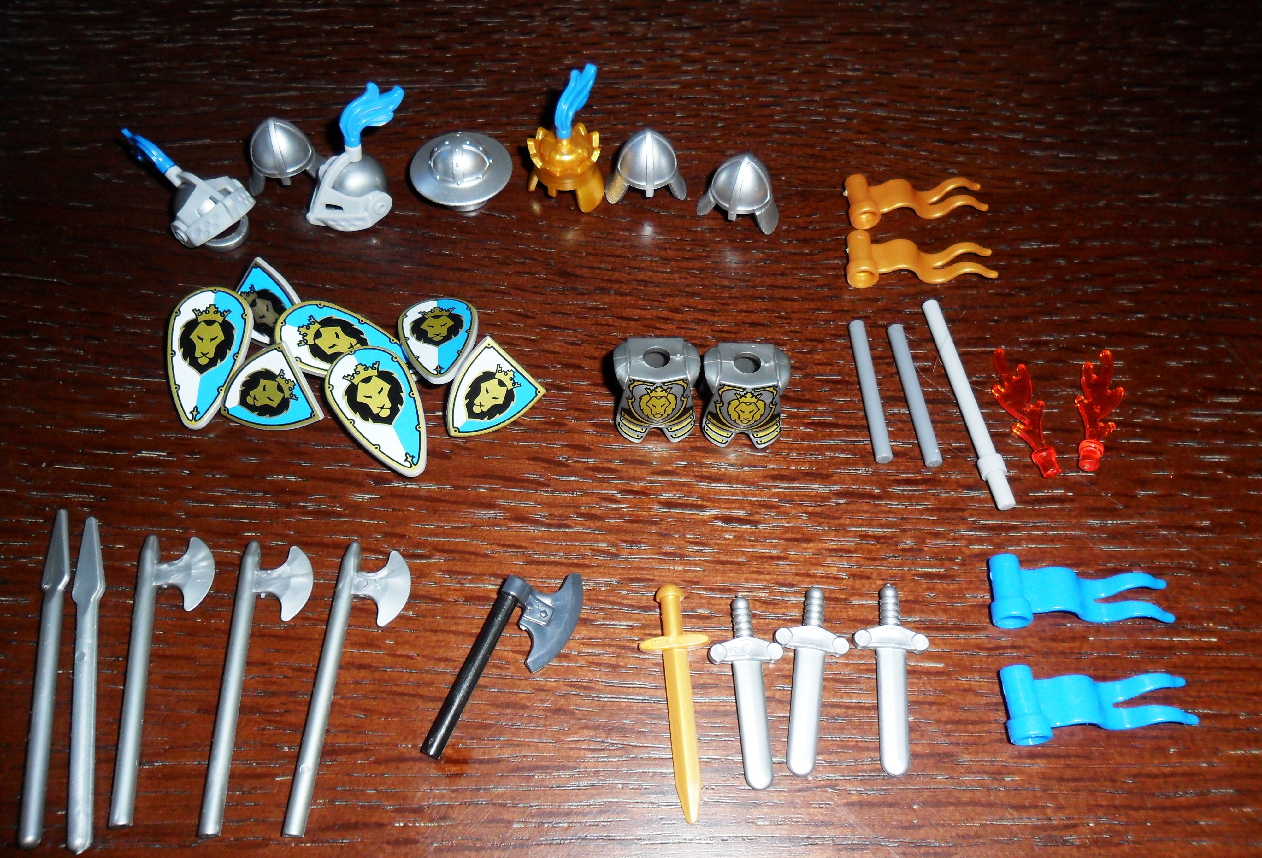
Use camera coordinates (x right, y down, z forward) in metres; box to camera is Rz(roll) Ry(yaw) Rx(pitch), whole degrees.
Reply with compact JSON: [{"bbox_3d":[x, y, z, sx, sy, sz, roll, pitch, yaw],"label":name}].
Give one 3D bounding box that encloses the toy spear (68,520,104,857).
[{"bbox_3d":[-0.089,0.040,0.161,0.006,0.003,0.057,-11,60,-8],"label":"toy spear"}]

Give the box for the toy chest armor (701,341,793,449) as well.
[{"bbox_3d":[0.023,-0.006,0.191,0.017,0.017,0.012,3,50,2],"label":"toy chest armor"}]

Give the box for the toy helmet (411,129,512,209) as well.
[{"bbox_3d":[-0.037,-0.057,0.215,0.022,0.014,0.022,0,59,-1],"label":"toy helmet"}]

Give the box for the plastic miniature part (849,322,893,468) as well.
[{"bbox_3d":[0.047,-0.008,0.193,0.003,0.003,0.032,-2,59,-3],"label":"plastic miniature part"}]

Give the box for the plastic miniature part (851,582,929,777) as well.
[{"bbox_3d":[0.045,0.043,0.170,0.013,0.004,0.033,6,60,0],"label":"plastic miniature part"}]

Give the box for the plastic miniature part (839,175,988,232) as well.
[{"bbox_3d":[0.063,-0.052,0.218,0.032,0.006,0.013,-6,59,-5],"label":"plastic miniature part"}]

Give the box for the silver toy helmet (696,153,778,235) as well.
[{"bbox_3d":[0.025,-0.054,0.217,0.018,0.016,0.016,18,62,10],"label":"silver toy helmet"}]

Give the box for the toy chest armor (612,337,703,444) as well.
[{"bbox_3d":[0.005,-0.007,0.183,0.016,0.017,0.013,0,59,-1],"label":"toy chest armor"}]

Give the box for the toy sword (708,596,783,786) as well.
[{"bbox_3d":[0.020,0.044,0.168,0.013,0.004,0.033,-1,60,-4],"label":"toy sword"}]

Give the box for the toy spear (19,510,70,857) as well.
[{"bbox_3d":[-0.101,0.041,0.171,0.005,0.004,0.060,-9,61,-5],"label":"toy spear"}]

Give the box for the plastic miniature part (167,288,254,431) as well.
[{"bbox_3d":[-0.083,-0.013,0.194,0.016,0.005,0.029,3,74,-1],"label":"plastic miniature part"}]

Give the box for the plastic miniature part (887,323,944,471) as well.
[{"bbox_3d":[0.057,-0.007,0.197,0.003,0.003,0.032,-6,61,-3],"label":"plastic miniature part"}]

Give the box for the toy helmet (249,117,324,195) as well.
[{"bbox_3d":[-0.077,-0.063,0.217,0.017,0.015,0.016,-10,61,-9],"label":"toy helmet"}]

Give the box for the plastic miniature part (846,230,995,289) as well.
[{"bbox_3d":[0.061,-0.037,0.209,0.032,0.006,0.013,-2,59,-2],"label":"plastic miniature part"}]

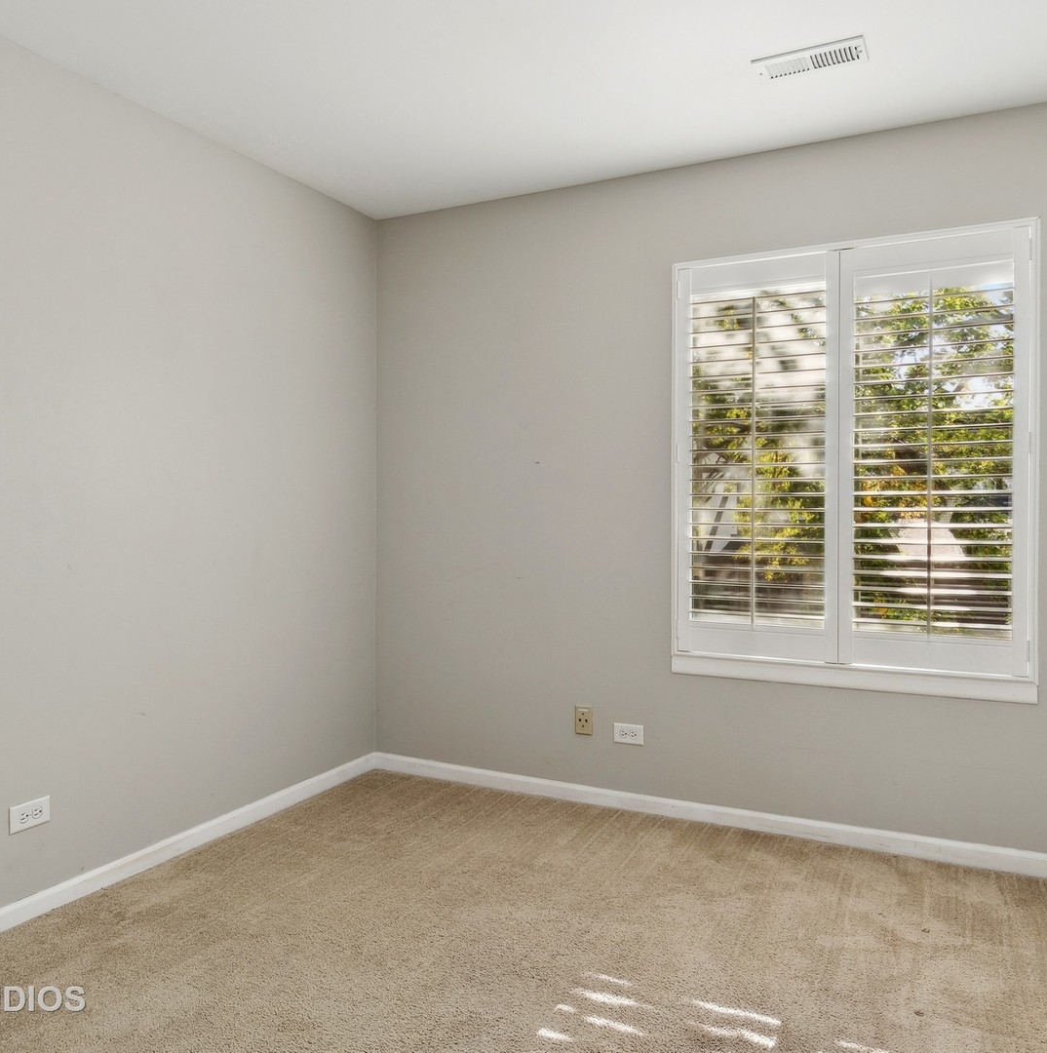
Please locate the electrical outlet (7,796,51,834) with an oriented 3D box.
[{"bbox_3d":[-1.351,0.793,2.285,0.009,0.071,0.115,0,1,27],"label":"electrical outlet"}]

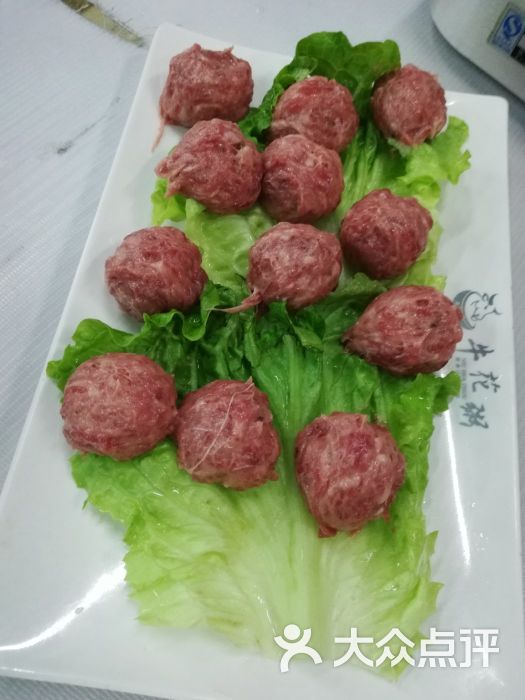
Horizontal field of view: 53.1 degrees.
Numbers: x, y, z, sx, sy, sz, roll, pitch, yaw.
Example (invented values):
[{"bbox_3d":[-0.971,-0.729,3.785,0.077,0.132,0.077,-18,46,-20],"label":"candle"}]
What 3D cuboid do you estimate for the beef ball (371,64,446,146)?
[{"bbox_3d":[0.081,-0.135,0.291,0.040,0.039,0.040,2,69,-5],"label":"beef ball"}]

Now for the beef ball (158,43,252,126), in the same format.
[{"bbox_3d":[-0.030,-0.141,0.282,0.043,0.040,0.042,2,69,-5],"label":"beef ball"}]

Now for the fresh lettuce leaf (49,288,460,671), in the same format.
[{"bbox_3d":[0.001,0.047,0.225,0.173,0.032,0.160,-2,69,-6],"label":"fresh lettuce leaf"}]

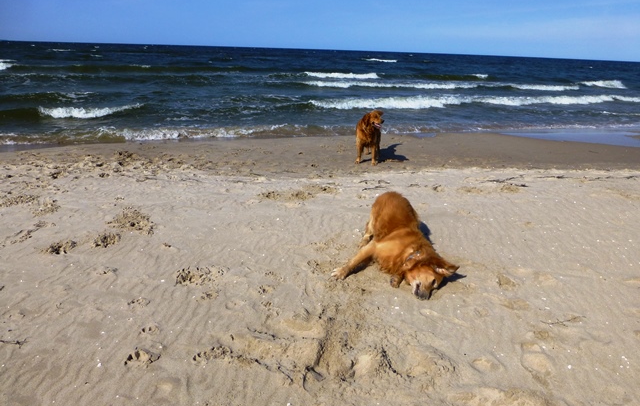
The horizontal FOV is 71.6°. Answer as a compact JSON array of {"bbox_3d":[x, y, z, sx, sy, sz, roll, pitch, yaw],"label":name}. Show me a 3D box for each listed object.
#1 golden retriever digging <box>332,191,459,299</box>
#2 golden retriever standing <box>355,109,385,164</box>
[{"bbox_3d":[0.482,0.226,3.072,0.660,0.460,0.950,1,19,-4],"label":"golden retriever digging"},{"bbox_3d":[0.768,-0.959,6.183,0.340,0.710,0.850,7,19,13],"label":"golden retriever standing"}]

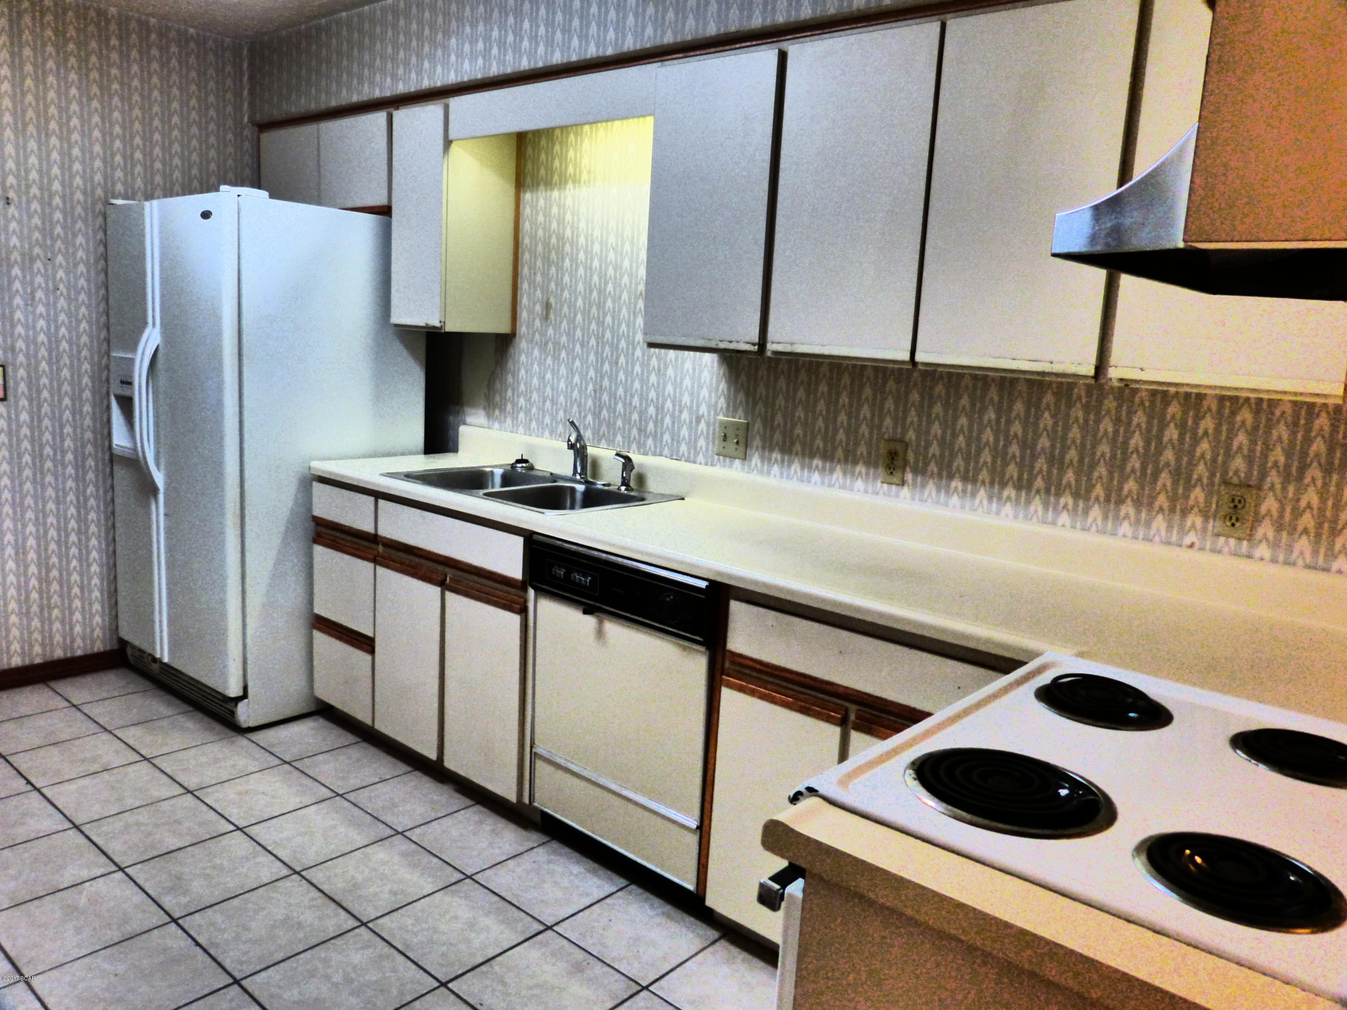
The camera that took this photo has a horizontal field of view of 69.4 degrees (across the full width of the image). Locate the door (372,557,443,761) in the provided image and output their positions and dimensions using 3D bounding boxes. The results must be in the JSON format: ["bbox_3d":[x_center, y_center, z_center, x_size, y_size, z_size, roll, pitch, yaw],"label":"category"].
[{"bbox_3d":[-0.802,0.463,2.949,0.337,0.543,0.022,11,12,40],"label":"door"}]

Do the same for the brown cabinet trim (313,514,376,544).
[{"bbox_3d":[-1.072,0.081,3.180,0.369,0.037,0.028,11,12,40],"label":"brown cabinet trim"}]

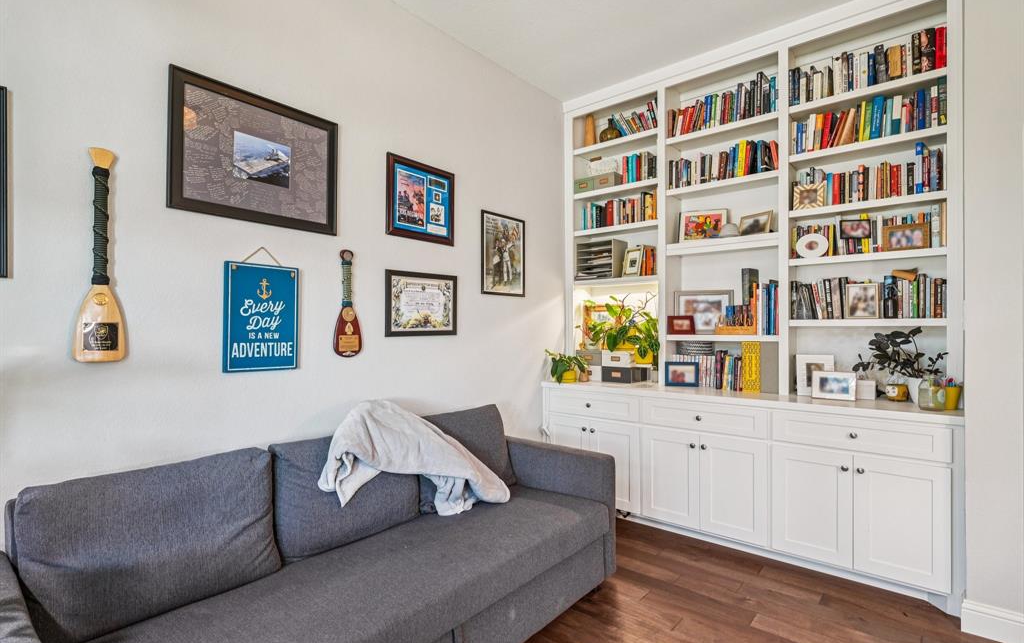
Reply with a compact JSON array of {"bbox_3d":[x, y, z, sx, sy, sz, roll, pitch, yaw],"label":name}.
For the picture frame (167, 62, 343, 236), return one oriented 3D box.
[{"bbox_3d":[-1.045,-0.669,2.027,0.033,0.526,0.663,0,-1,39],"label":"picture frame"}]

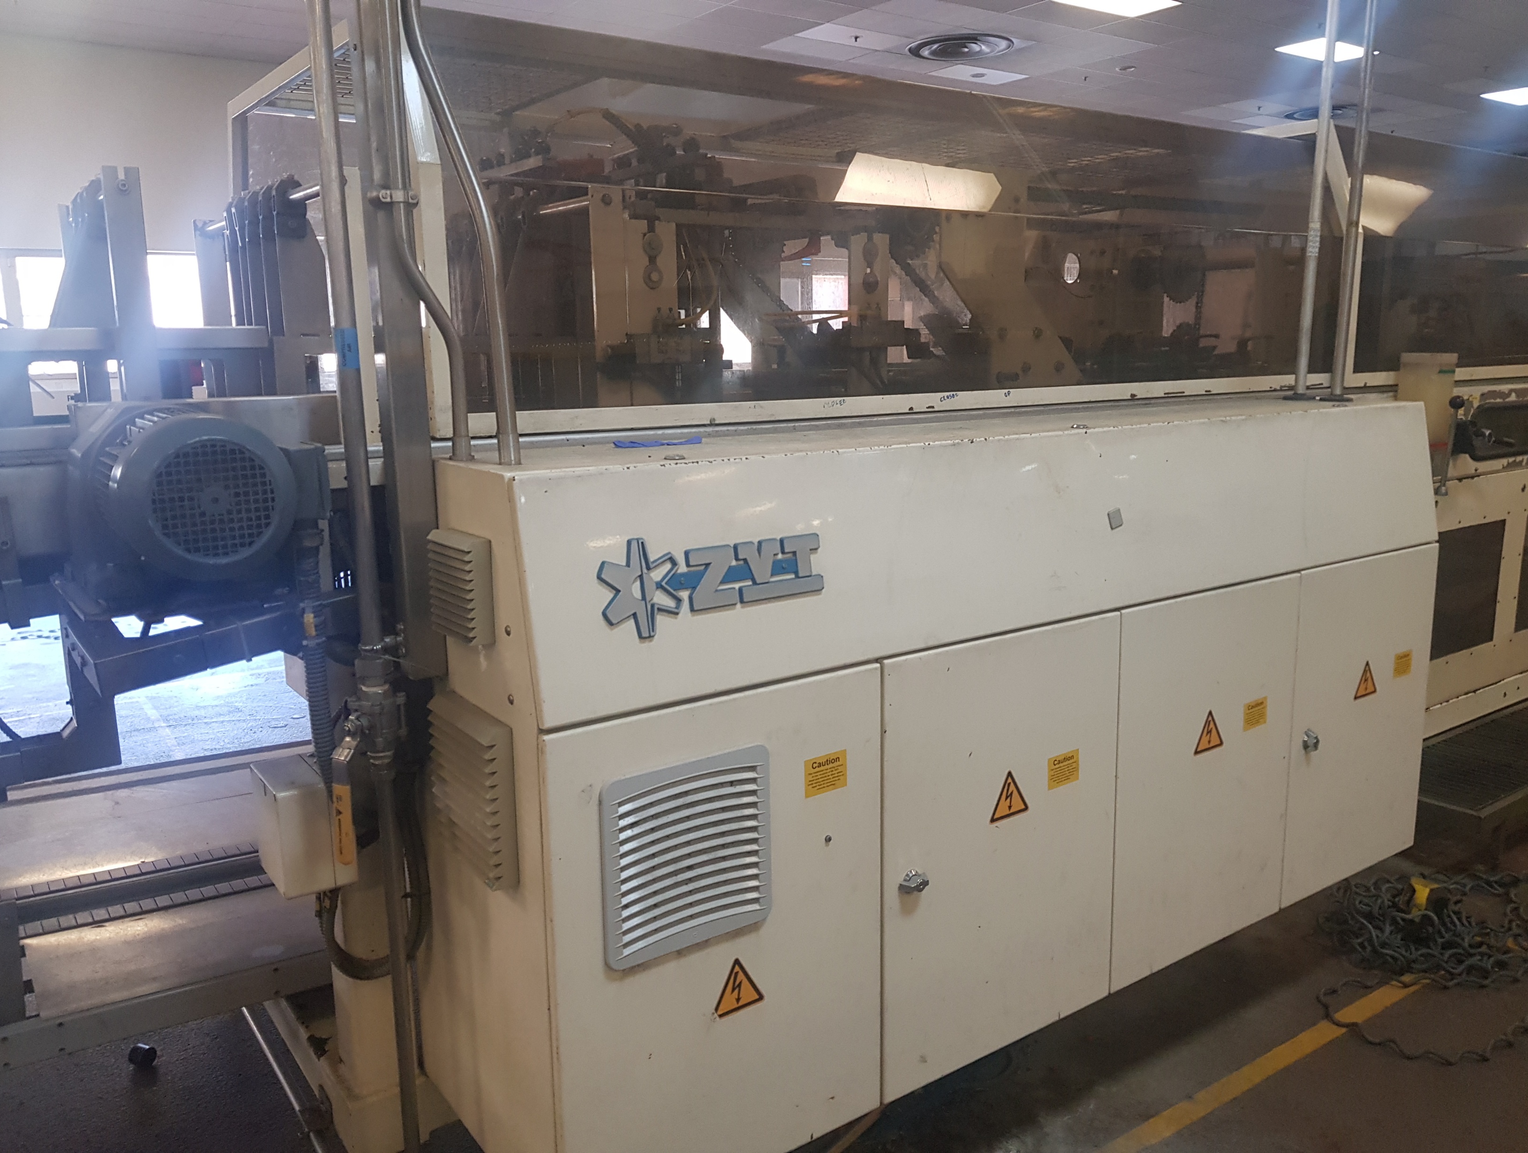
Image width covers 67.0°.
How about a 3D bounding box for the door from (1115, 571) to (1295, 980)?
[{"bbox_3d":[0.896,0.403,2.360,0.585,0.765,0.030,-8,12,-34],"label":"door"}]

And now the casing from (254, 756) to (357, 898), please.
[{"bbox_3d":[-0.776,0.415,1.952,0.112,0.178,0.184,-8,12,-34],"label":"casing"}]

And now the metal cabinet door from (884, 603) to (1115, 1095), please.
[{"bbox_3d":[0.419,0.471,2.036,0.577,0.765,0.030,-8,12,-34],"label":"metal cabinet door"}]

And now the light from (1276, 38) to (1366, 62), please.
[{"bbox_3d":[6.399,-5.992,13.145,1.200,0.080,0.600,-8,14,-34],"label":"light"}]

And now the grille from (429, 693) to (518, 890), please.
[{"bbox_3d":[-0.412,0.299,1.636,0.040,0.226,0.227,-8,12,-34],"label":"grille"}]

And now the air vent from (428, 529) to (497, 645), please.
[{"bbox_3d":[-0.414,0.016,1.579,0.040,0.141,0.142,-8,12,-34],"label":"air vent"}]

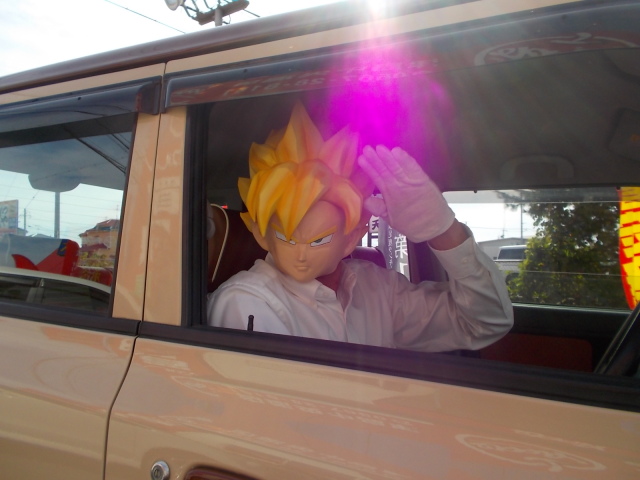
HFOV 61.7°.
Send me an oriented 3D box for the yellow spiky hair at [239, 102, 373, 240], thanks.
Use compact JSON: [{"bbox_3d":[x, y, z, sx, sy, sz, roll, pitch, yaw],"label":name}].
[{"bbox_3d":[-0.030,-0.140,1.130,0.270,0.280,0.270,0,10,6],"label":"yellow spiky hair"}]

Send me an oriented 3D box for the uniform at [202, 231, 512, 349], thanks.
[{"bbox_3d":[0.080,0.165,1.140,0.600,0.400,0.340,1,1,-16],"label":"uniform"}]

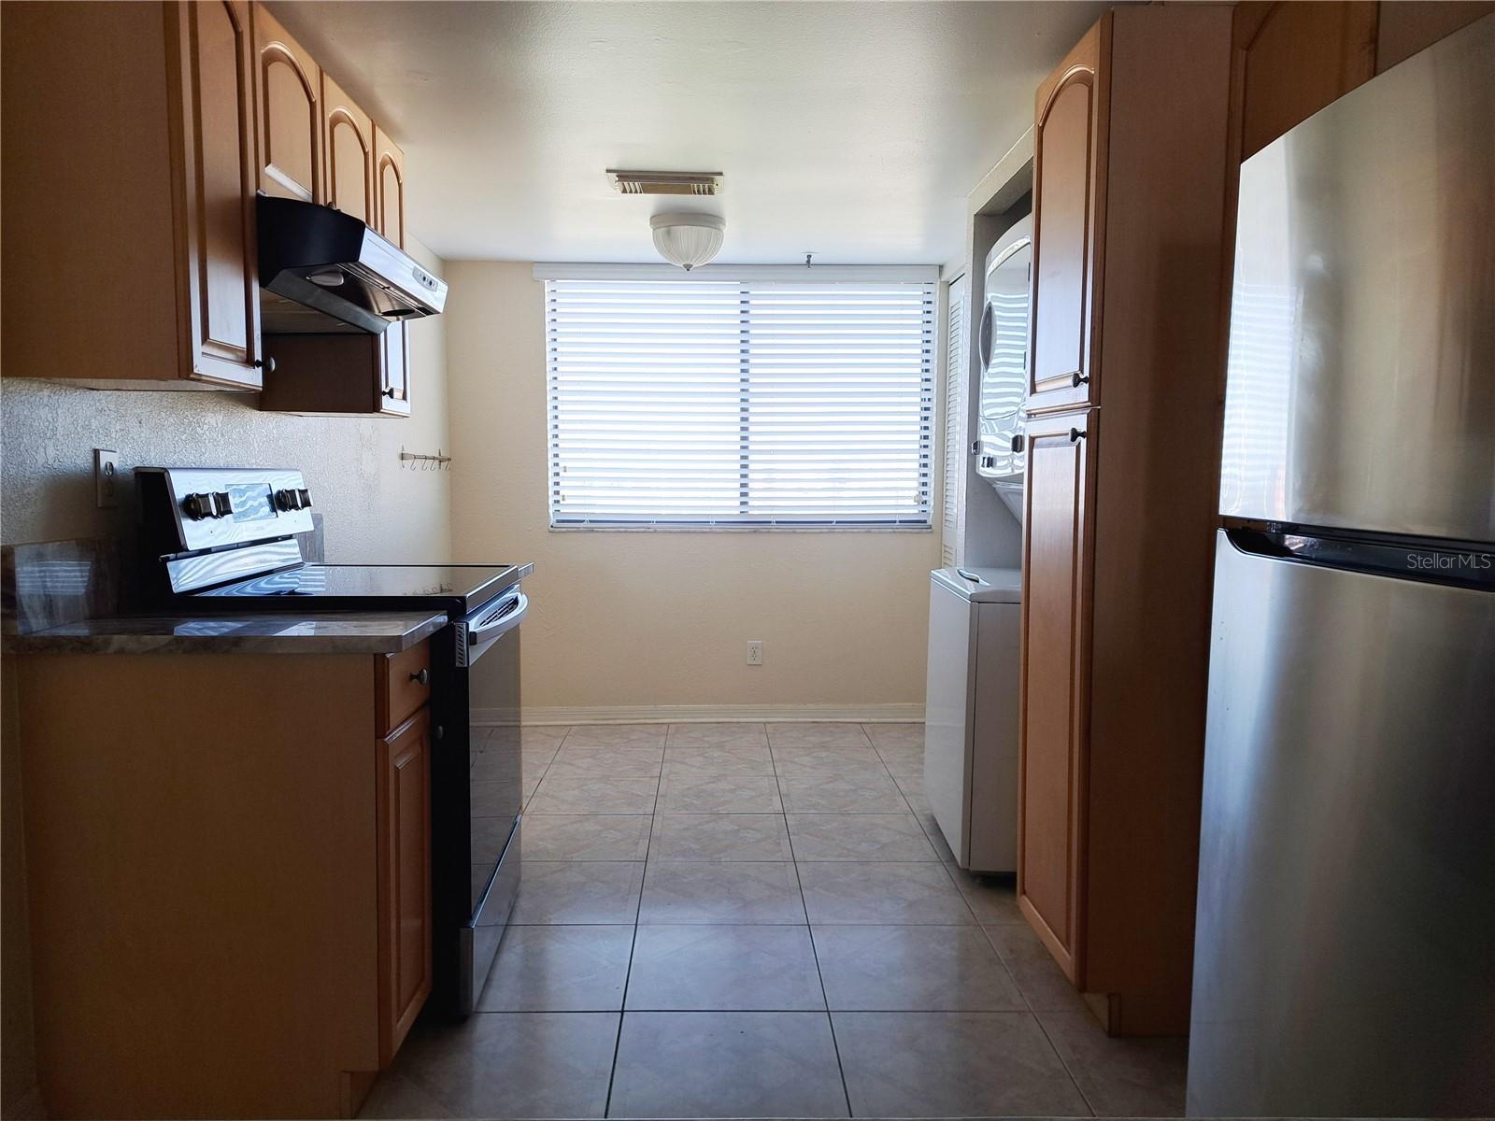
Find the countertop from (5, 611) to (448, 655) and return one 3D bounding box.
[{"bbox_3d":[-0.934,0.129,1.939,0.663,0.032,0.334,1,5,-2],"label":"countertop"}]

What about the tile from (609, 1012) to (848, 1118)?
[{"bbox_3d":[-0.039,1.026,2.068,0.453,0.010,0.450,0,5,-2],"label":"tile"}]

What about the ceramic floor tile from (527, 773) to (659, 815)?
[{"bbox_3d":[-0.562,0.879,3.861,0.455,0.010,0.455,0,4,-2],"label":"ceramic floor tile"}]

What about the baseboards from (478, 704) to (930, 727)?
[{"bbox_3d":[-0.253,0.739,4.930,2.244,0.087,0.015,0,5,-2],"label":"baseboards"}]

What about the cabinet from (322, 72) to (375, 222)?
[{"bbox_3d":[-1.136,-0.954,2.561,0.313,0.387,0.382,1,5,-2],"label":"cabinet"}]

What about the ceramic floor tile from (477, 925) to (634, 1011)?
[{"bbox_3d":[-0.513,0.983,2.494,0.455,0.010,0.455,0,4,-2],"label":"ceramic floor tile"}]

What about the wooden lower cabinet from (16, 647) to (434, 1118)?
[{"bbox_3d":[-0.948,0.586,1.970,0.626,0.880,0.313,1,5,-2],"label":"wooden lower cabinet"}]

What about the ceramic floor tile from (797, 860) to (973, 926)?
[{"bbox_3d":[0.384,0.953,2.979,0.453,0.010,0.450,0,5,-2],"label":"ceramic floor tile"}]

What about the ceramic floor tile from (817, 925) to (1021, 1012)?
[{"bbox_3d":[0.404,1.002,2.558,0.457,0.010,0.457,1,5,-2],"label":"ceramic floor tile"}]

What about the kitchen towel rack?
[{"bbox_3d":[-1.318,-0.414,4.245,0.060,0.096,0.740,0,5,-2],"label":"kitchen towel rack"}]

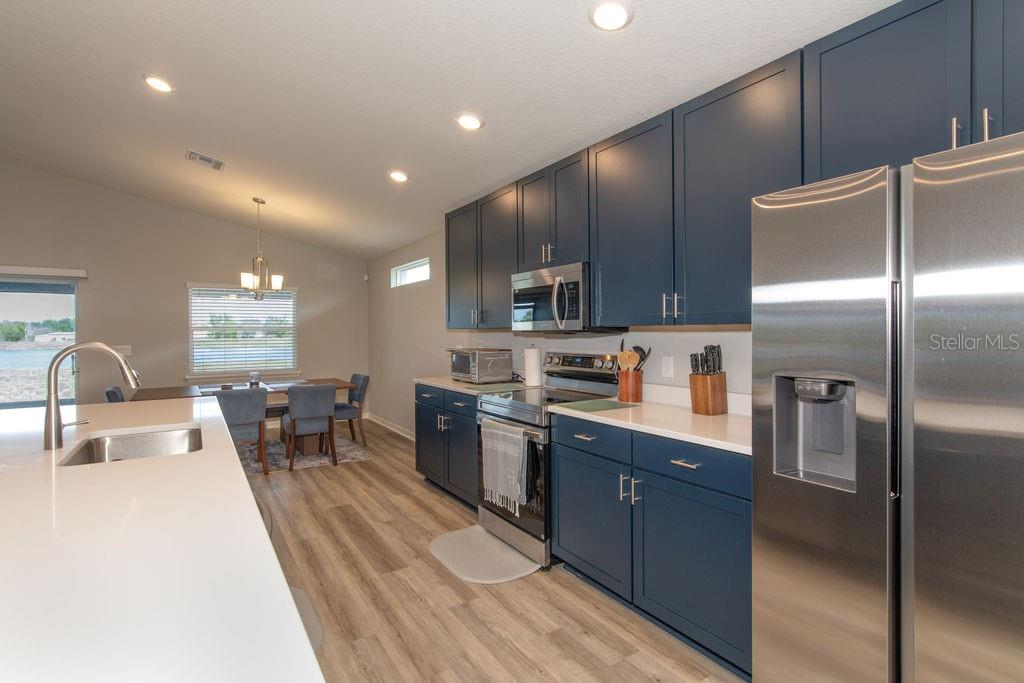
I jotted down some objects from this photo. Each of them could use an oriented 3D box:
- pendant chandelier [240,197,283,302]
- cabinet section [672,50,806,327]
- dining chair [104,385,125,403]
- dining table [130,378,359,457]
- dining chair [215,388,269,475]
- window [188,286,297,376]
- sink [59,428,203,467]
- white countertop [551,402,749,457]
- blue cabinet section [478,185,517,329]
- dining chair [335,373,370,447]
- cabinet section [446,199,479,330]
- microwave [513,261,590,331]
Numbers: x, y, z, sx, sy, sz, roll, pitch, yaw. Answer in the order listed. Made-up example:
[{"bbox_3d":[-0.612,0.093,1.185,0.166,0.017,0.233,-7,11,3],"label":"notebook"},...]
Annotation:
[{"bbox_3d":[-2.849,-1.037,5.440,0.435,1.160,0.435,-1,2,-34],"label":"pendant chandelier"},{"bbox_3d":[1.051,-0.580,2.121,0.325,1.011,0.562,-1,2,-34],"label":"cabinet section"},{"bbox_3d":[-3.552,0.846,4.679,0.600,0.830,0.460,-1,2,-34],"label":"dining chair"},{"bbox_3d":[-2.908,0.895,5.408,2.070,0.760,1.000,-1,2,-34],"label":"dining table"},{"bbox_3d":[-2.621,0.844,4.645,0.450,0.825,0.590,-1,2,-34],"label":"dining chair"},{"bbox_3d":[-3.669,-0.147,6.675,1.300,1.210,0.100,-1,2,-34],"label":"window"},{"bbox_3d":[-1.522,0.538,1.993,0.430,0.220,0.650,-1,2,-34],"label":"sink"},{"bbox_3d":[0.799,0.385,2.390,0.650,0.029,1.195,-1,2,-34],"label":"white countertop"},{"bbox_3d":[0.015,-0.608,3.682,0.325,1.011,0.553,-1,2,-34],"label":"blue cabinet section"},{"bbox_3d":[-2.023,0.814,5.694,0.600,0.830,0.460,-1,2,-34],"label":"dining chair"},{"bbox_3d":[-0.293,-0.616,4.147,0.325,1.011,0.563,-1,2,-34],"label":"cabinet section"},{"bbox_3d":[0.353,-0.264,3.276,0.385,0.423,0.757,-1,2,-34],"label":"microwave"}]

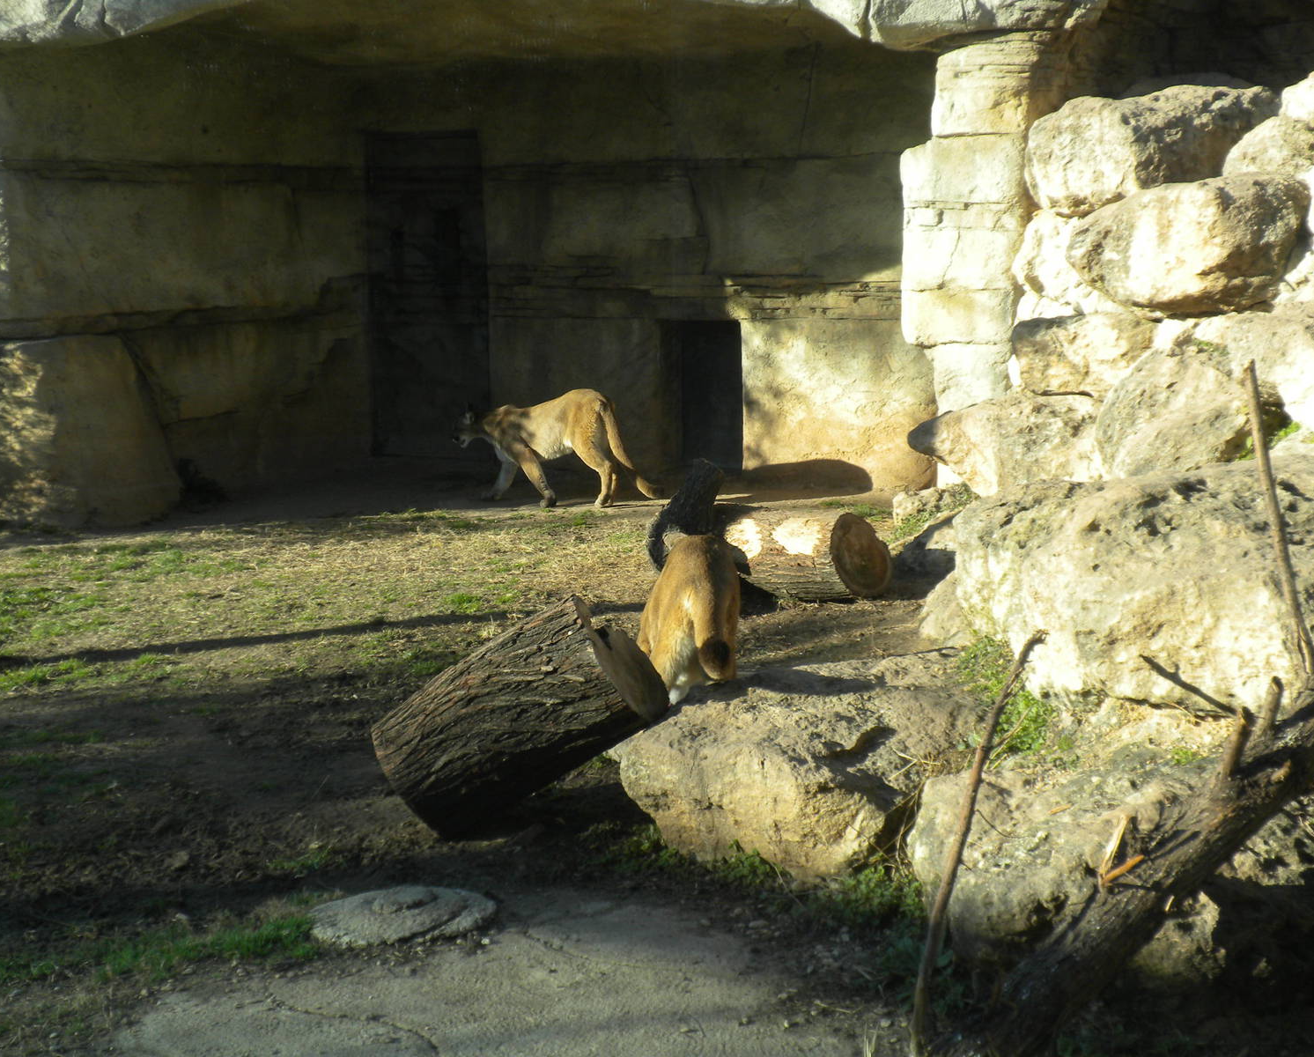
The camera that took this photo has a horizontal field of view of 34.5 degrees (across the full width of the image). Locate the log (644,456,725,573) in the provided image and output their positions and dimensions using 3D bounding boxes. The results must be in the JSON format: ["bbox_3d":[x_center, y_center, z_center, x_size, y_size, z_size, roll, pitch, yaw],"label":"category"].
[{"bbox_3d":[0.139,-0.050,10.100,0.300,0.540,0.300,14,8,-2],"label":"log"}]

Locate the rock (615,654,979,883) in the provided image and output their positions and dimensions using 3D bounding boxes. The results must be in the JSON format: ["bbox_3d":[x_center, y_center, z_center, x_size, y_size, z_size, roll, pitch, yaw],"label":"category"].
[{"bbox_3d":[0.373,0.568,5.207,0.680,0.380,0.800,4,10,33],"label":"rock"}]

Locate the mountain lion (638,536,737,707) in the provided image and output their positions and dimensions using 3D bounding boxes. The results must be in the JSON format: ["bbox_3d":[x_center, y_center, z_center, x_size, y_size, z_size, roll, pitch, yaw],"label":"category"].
[{"bbox_3d":[0.116,0.378,6.990,0.340,0.680,1.200,0,8,4],"label":"mountain lion"}]

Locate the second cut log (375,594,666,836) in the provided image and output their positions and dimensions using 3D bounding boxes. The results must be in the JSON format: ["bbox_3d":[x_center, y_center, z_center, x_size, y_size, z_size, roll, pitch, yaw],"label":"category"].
[{"bbox_3d":[-0.380,0.500,5.943,0.700,0.400,0.400,-31,4,9],"label":"second cut log"}]

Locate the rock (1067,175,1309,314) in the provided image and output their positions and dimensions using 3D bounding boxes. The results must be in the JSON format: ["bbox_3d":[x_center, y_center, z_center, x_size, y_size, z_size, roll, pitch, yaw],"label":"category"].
[{"bbox_3d":[2.560,-1.366,10.200,1.030,0.630,0.750,-4,9,-20],"label":"rock"}]

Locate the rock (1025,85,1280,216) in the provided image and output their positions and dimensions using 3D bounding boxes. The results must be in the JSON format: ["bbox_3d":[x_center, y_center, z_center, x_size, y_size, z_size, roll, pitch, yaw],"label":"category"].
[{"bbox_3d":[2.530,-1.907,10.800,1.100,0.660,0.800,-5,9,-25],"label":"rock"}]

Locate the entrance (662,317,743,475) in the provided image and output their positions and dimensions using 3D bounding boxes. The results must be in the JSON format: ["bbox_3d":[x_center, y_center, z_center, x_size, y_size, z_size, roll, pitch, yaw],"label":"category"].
[{"bbox_3d":[0.311,-0.800,12.665,0.570,0.920,0.220,4,10,35],"label":"entrance"}]

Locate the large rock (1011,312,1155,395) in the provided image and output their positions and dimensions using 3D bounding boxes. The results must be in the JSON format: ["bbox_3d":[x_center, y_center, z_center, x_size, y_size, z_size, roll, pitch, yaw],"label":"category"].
[{"bbox_3d":[2.070,-0.844,10.300,0.660,0.400,0.500,-3,8,-10],"label":"large rock"}]

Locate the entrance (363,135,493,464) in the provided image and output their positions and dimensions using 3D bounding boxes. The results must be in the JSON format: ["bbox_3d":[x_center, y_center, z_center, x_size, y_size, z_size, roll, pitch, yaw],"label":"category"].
[{"bbox_3d":[-1.486,-1.514,13.700,0.770,2.100,0.300,-1,8,0],"label":"entrance"}]

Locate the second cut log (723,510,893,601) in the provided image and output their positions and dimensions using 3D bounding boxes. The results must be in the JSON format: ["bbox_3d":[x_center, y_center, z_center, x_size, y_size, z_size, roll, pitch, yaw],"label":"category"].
[{"bbox_3d":[0.603,0.104,9.877,0.820,0.400,0.400,5,10,35],"label":"second cut log"}]

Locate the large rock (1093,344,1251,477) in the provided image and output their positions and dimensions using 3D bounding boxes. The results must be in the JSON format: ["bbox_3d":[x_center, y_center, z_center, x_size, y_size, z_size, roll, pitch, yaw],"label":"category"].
[{"bbox_3d":[2.407,-0.523,9.900,0.680,0.620,0.550,-1,8,0],"label":"large rock"}]

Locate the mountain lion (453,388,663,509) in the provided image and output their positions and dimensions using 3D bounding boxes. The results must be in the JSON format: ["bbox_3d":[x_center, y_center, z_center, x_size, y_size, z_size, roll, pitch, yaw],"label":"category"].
[{"bbox_3d":[-0.575,-0.478,12.500,1.200,0.690,0.280,2,8,17],"label":"mountain lion"}]

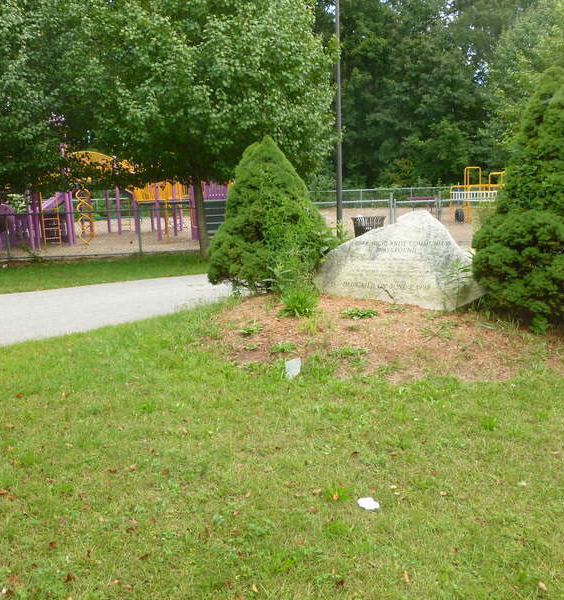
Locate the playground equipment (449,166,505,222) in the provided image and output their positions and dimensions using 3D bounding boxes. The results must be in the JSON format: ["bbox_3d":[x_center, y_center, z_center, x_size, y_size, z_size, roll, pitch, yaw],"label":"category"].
[{"bbox_3d":[9.095,-4.866,29.500,2.900,2.450,2.000,0,10,11],"label":"playground equipment"}]

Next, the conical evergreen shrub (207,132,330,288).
[{"bbox_3d":[-0.158,-1.064,8.200,1.600,1.930,1.550,-2,10,0],"label":"conical evergreen shrub"}]

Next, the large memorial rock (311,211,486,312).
[{"bbox_3d":[1.392,-0.493,7.600,1.900,1.060,0.800,1,10,18],"label":"large memorial rock"}]

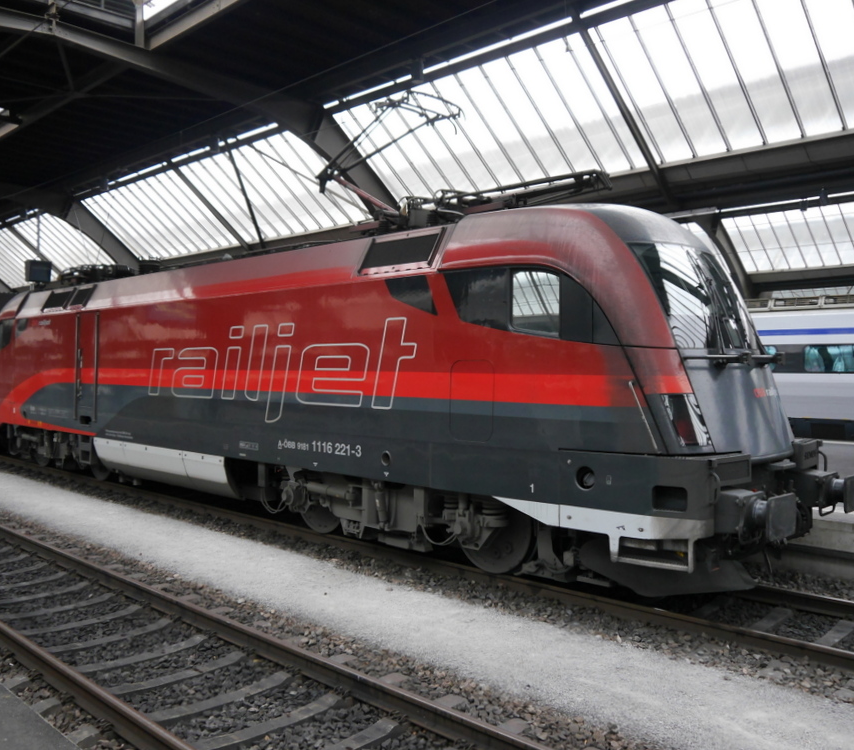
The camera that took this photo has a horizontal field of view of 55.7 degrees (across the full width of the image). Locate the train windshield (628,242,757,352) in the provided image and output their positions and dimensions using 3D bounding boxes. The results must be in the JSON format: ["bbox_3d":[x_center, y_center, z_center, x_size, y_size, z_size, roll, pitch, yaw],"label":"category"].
[{"bbox_3d":[2.821,-0.745,8.046,1.820,1.170,0.400,1,-22,-46],"label":"train windshield"}]

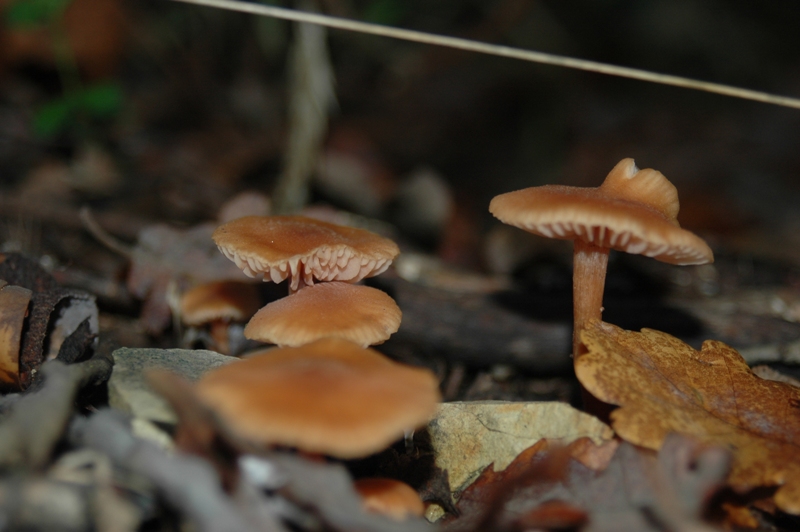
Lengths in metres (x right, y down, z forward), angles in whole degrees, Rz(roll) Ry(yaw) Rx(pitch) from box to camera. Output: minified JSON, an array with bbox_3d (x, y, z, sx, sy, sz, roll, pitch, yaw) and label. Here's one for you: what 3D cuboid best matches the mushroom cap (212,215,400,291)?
[{"bbox_3d":[-0.016,-0.003,0.468,0.033,0.012,0.031,4,6,0],"label":"mushroom cap"}]

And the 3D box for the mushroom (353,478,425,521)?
[{"bbox_3d":[-0.002,0.038,0.438,0.012,0.007,0.011,0,6,0],"label":"mushroom"}]

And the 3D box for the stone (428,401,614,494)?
[{"bbox_3d":[0.021,0.031,0.457,0.033,0.015,0.018,0,6,0],"label":"stone"}]

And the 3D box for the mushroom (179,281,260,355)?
[{"bbox_3d":[-0.034,0.010,0.498,0.016,0.015,0.015,0,6,0],"label":"mushroom"}]

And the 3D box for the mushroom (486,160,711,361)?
[{"bbox_3d":[0.035,0.002,0.460,0.038,0.041,0.036,0,6,0],"label":"mushroom"}]

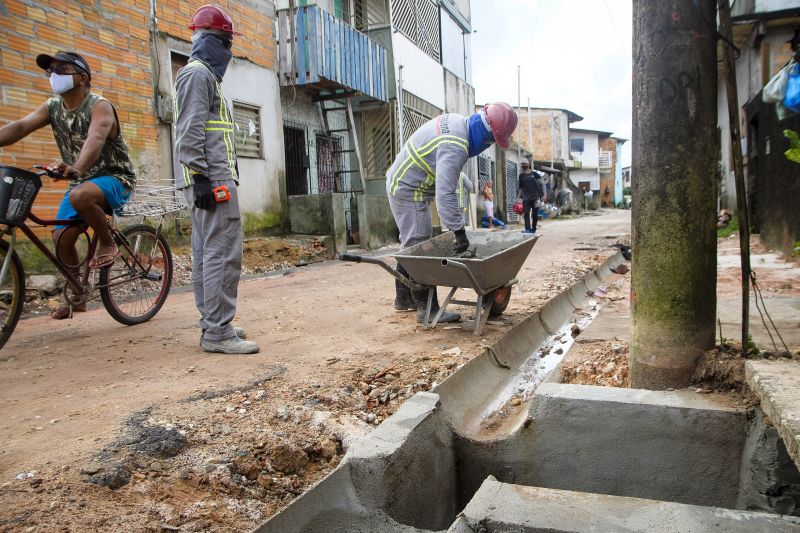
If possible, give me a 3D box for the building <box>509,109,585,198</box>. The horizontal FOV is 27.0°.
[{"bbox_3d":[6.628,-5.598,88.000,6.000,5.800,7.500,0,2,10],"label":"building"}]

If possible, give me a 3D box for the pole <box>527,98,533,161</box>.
[{"bbox_3d":[5.524,-4.516,70.000,0.100,5.100,0.100,-1,2,0],"label":"pole"}]

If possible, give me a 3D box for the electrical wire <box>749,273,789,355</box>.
[{"bbox_3d":[1.744,0.211,7.800,0.190,0.400,0.100,0,2,17],"label":"electrical wire"}]

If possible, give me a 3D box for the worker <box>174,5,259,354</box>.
[{"bbox_3d":[-0.953,-0.454,8.650,0.450,1.800,0.520,-1,2,-5],"label":"worker"}]

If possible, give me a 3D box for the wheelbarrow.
[{"bbox_3d":[0.256,0.102,10.050,0.650,0.570,1.450,1,3,33],"label":"wheelbarrow"}]

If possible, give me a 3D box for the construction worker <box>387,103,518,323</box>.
[{"bbox_3d":[0.343,-0.353,10.900,0.850,1.430,0.600,-1,2,-15],"label":"construction worker"}]

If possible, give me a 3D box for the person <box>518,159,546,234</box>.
[{"bbox_3d":[3.086,-1.618,38.800,0.620,1.710,0.450,0,2,6],"label":"person"}]

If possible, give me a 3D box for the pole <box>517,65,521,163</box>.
[{"bbox_3d":[3.999,-4.117,56.000,0.100,5.400,0.100,-1,2,0],"label":"pole"}]

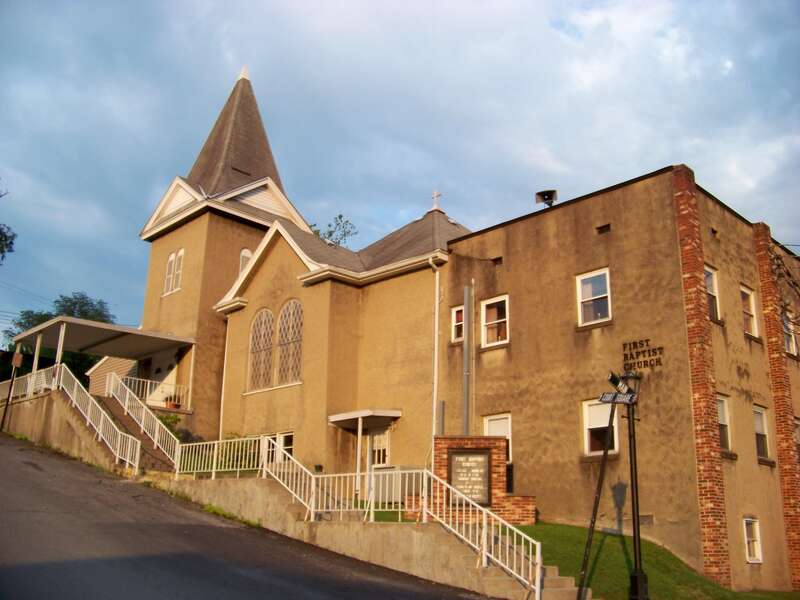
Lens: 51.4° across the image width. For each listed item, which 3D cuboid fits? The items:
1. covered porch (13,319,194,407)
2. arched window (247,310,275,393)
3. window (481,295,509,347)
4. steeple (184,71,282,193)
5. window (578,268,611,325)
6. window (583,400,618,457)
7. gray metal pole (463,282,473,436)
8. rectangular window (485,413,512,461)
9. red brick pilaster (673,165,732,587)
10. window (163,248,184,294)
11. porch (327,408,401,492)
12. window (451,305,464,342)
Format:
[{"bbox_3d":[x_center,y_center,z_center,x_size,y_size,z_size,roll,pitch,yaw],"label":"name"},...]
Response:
[{"bbox_3d":[-10.210,2.520,28.498,4.786,2.398,3.948,17,-22,-42],"label":"covered porch"},{"bbox_3d":[-4.491,1.613,27.340,0.180,2.740,1.219,17,-22,-42],"label":"arched window"},{"bbox_3d":[2.524,0.578,21.922,0.120,1.279,0.908,17,-22,-42],"label":"window"},{"bbox_3d":[-6.744,-6.379,34.441,3.721,7.235,3.721,17,-22,-42],"label":"steeple"},{"bbox_3d":[4.649,-0.054,19.877,0.120,1.260,0.892,17,-22,-42],"label":"window"},{"bbox_3d":[4.595,2.934,18.996,0.120,1.210,0.880,17,-22,-42],"label":"window"},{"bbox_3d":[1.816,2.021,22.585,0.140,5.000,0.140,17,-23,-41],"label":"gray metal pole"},{"bbox_3d":[2.490,3.526,21.034,0.120,1.245,0.857,17,-22,-42],"label":"rectangular window"},{"bbox_3d":[6.590,1.353,18.297,0.437,9.350,0.343,17,-23,-42],"label":"red brick pilaster"},{"bbox_3d":[-8.506,-1.029,31.495,0.200,1.611,1.321,17,-22,-42],"label":"window"},{"bbox_3d":[-1.054,4.389,23.615,1.160,2.300,1.850,17,-22,-42],"label":"porch"},{"bbox_3d":[1.638,0.655,22.834,0.120,0.981,0.528,17,-22,-42],"label":"window"}]

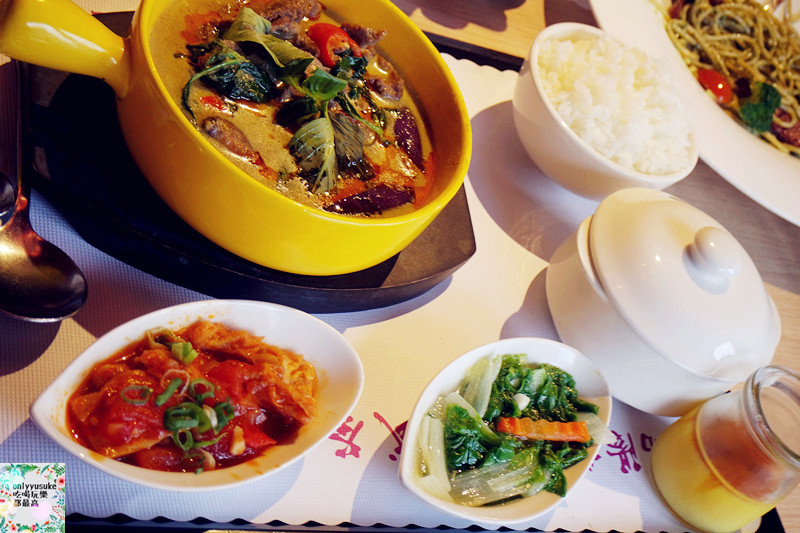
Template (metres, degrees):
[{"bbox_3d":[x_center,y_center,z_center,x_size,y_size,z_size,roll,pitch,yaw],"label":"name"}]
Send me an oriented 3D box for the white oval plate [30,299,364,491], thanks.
[{"bbox_3d":[-0.078,0.056,0.443,0.139,0.032,0.077,-17,67,-42],"label":"white oval plate"}]

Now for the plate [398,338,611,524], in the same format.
[{"bbox_3d":[0.043,0.078,0.508,0.076,0.032,0.137,51,44,10],"label":"plate"}]

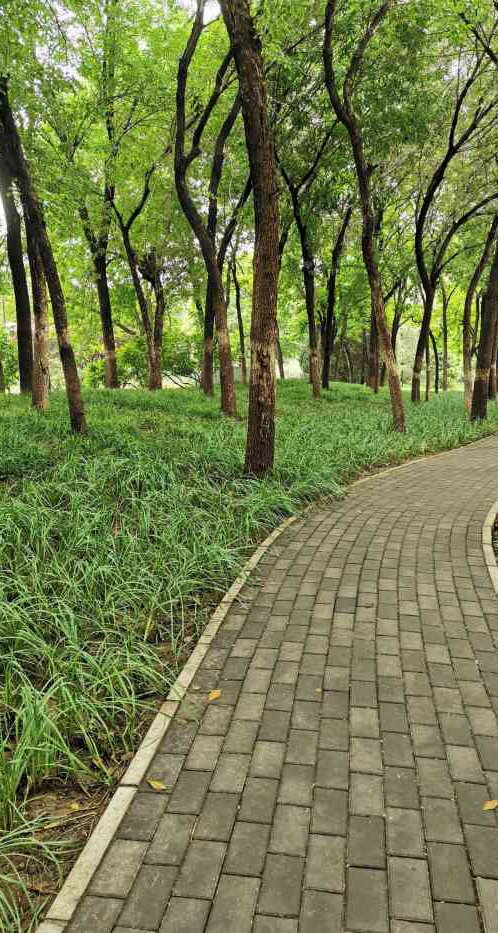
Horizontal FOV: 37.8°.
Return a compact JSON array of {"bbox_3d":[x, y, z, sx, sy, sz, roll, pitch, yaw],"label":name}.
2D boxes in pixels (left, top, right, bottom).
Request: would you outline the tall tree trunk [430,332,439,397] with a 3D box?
[{"bbox_3d":[7.599,-4.252,29.815,0.389,2.596,0.350,1,8,14],"label":"tall tree trunk"}]

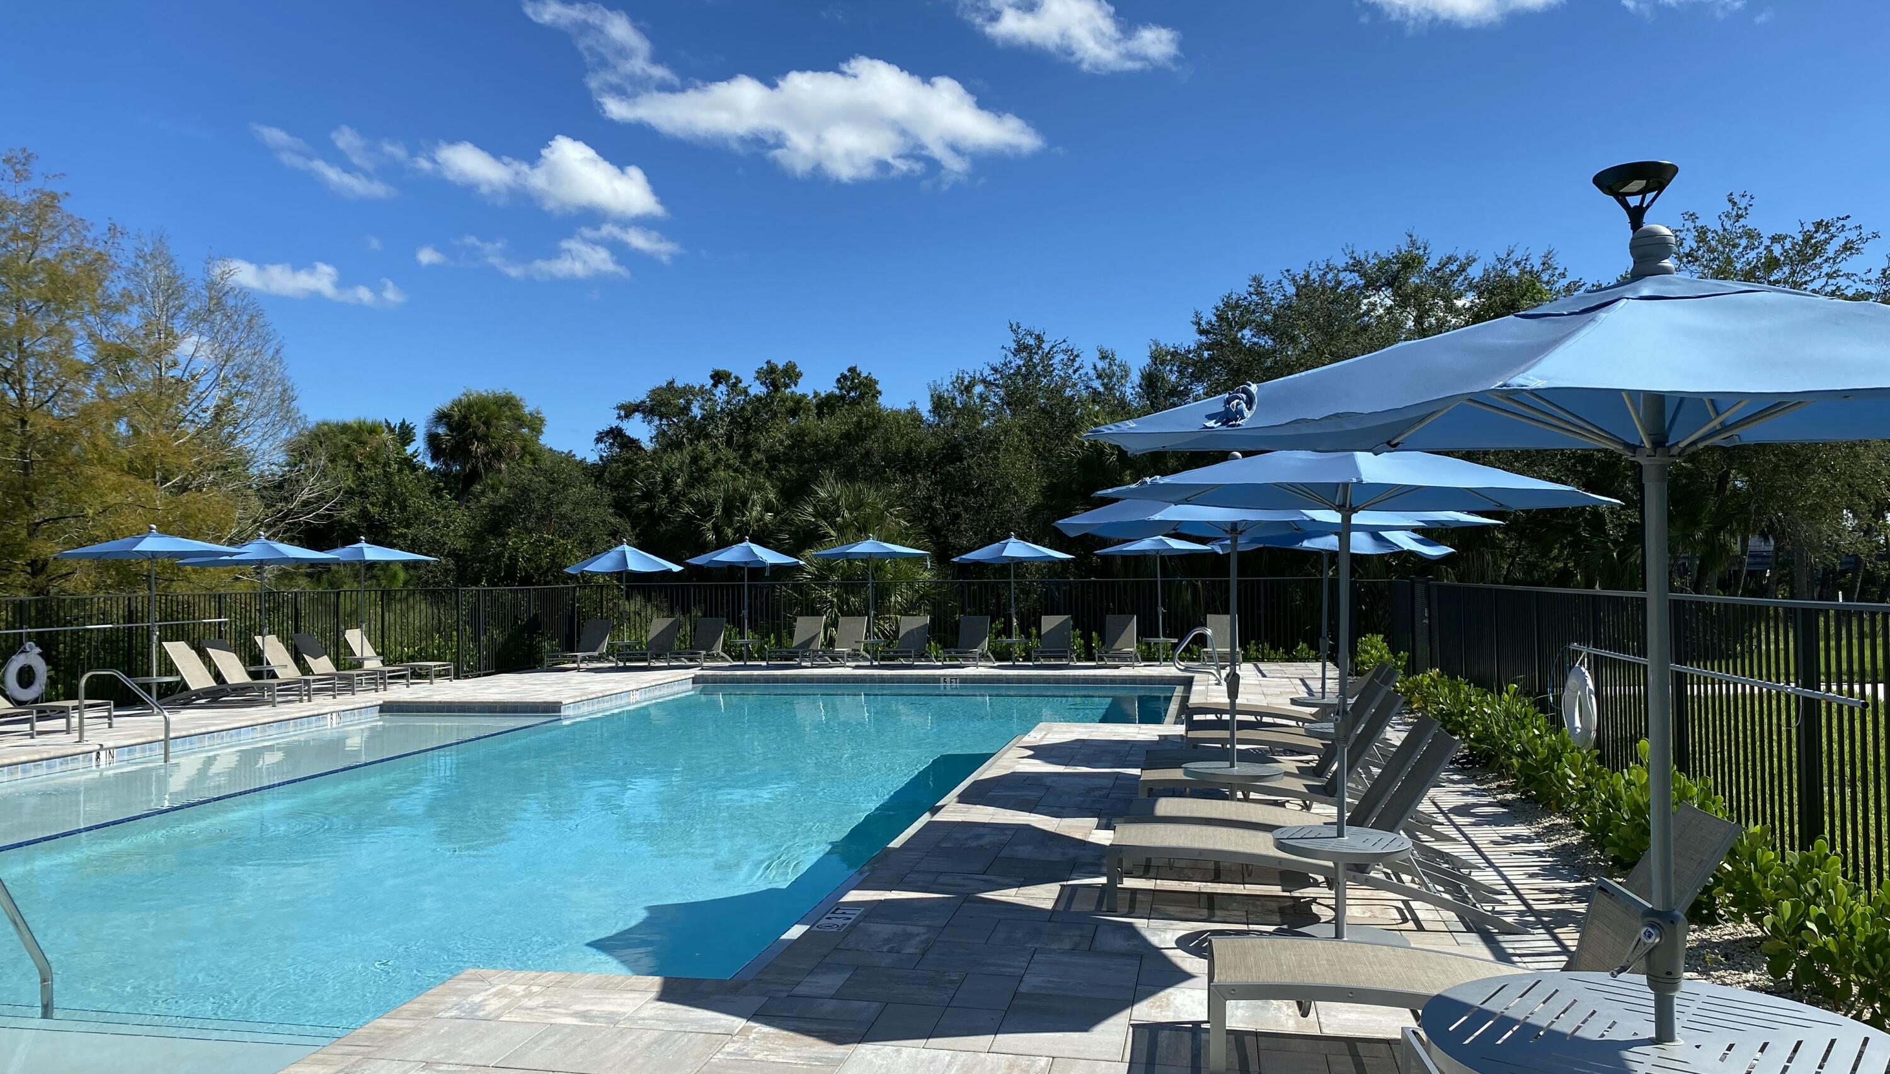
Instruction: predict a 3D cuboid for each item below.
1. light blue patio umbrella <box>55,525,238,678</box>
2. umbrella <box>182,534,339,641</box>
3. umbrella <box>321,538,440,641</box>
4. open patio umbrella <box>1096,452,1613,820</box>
[{"bbox_3d":[-10.370,0.932,18.645,2.300,2.200,2.300,-1,-2,11],"label":"light blue patio umbrella"},{"bbox_3d":[-9.361,0.945,19.500,2.240,2.120,2.240,-1,-1,11],"label":"umbrella"},{"bbox_3d":[-8.606,0.976,21.000,2.240,2.120,2.240,-1,-1,11],"label":"umbrella"},{"bbox_3d":[1.778,0.532,6.250,2.240,2.120,2.240,-1,-1,11],"label":"open patio umbrella"}]

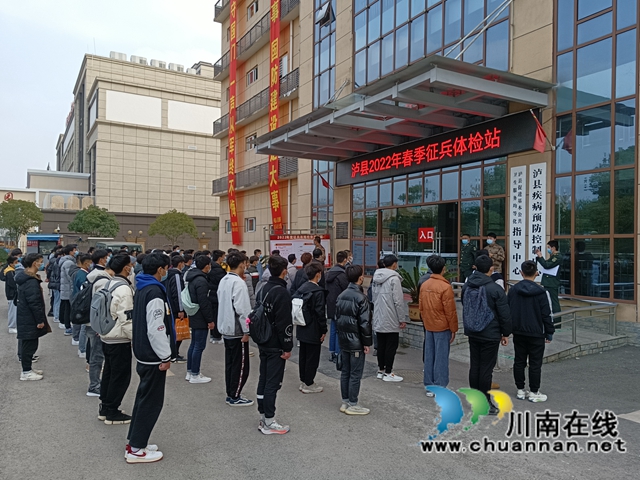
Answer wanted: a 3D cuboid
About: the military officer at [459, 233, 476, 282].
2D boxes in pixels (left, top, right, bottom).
[{"bbox_3d":[3.676,0.743,12.400,0.340,1.760,0.520,1,0,-29],"label":"military officer"}]

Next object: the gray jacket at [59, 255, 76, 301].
[{"bbox_3d":[-5.139,0.766,10.200,0.380,0.900,0.550,1,0,-29],"label":"gray jacket"}]

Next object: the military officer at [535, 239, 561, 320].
[{"bbox_3d":[4.640,0.912,10.050,0.460,1.780,0.530,1,0,-14],"label":"military officer"}]

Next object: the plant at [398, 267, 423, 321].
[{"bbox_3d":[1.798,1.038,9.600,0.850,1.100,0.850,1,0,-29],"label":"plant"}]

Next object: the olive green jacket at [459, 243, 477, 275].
[{"bbox_3d":[3.676,0.460,12.400,0.330,0.750,0.520,1,0,-29],"label":"olive green jacket"}]

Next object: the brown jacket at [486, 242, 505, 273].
[{"bbox_3d":[4.102,0.434,11.700,0.360,0.720,0.540,1,-1,-35],"label":"brown jacket"}]

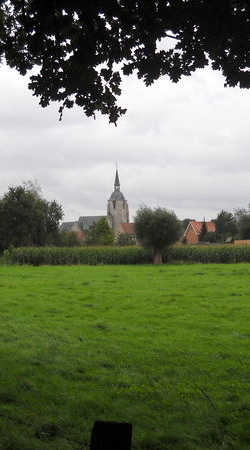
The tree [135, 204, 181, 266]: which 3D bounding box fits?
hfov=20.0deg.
[{"bbox_3d":[4.180,1.200,90.000,5.950,7.500,5.900,0,-2,0],"label":"tree"}]

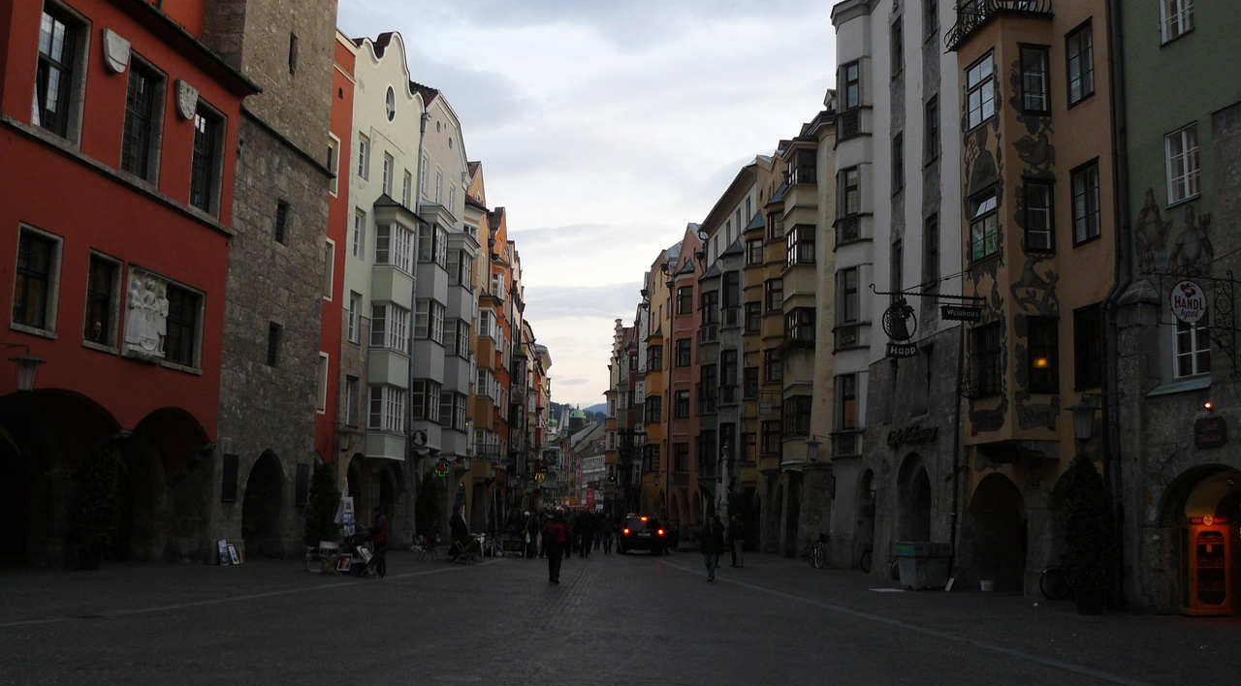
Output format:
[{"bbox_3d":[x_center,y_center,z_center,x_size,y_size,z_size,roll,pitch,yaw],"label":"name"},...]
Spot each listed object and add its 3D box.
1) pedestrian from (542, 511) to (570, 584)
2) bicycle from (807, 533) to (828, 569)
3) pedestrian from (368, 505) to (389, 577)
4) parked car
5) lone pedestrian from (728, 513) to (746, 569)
[{"bbox_3d":[-1.542,4.908,31.116,0.640,1.750,0.420,1,-8,-2],"label":"pedestrian"},{"bbox_3d":[6.507,6.881,42.772,0.580,1.080,1.720,2,-8,-3],"label":"bicycle"},{"bbox_3d":[-5.874,4.848,31.616,0.450,1.740,0.500,2,-8,-3],"label":"pedestrian"},{"bbox_3d":[0.919,8.278,55.681,1.820,1.560,4.550,2,-8,-3],"label":"parked car"},{"bbox_3d":[3.811,6.412,41.916,0.420,1.750,0.500,-2,-8,20],"label":"lone pedestrian"}]

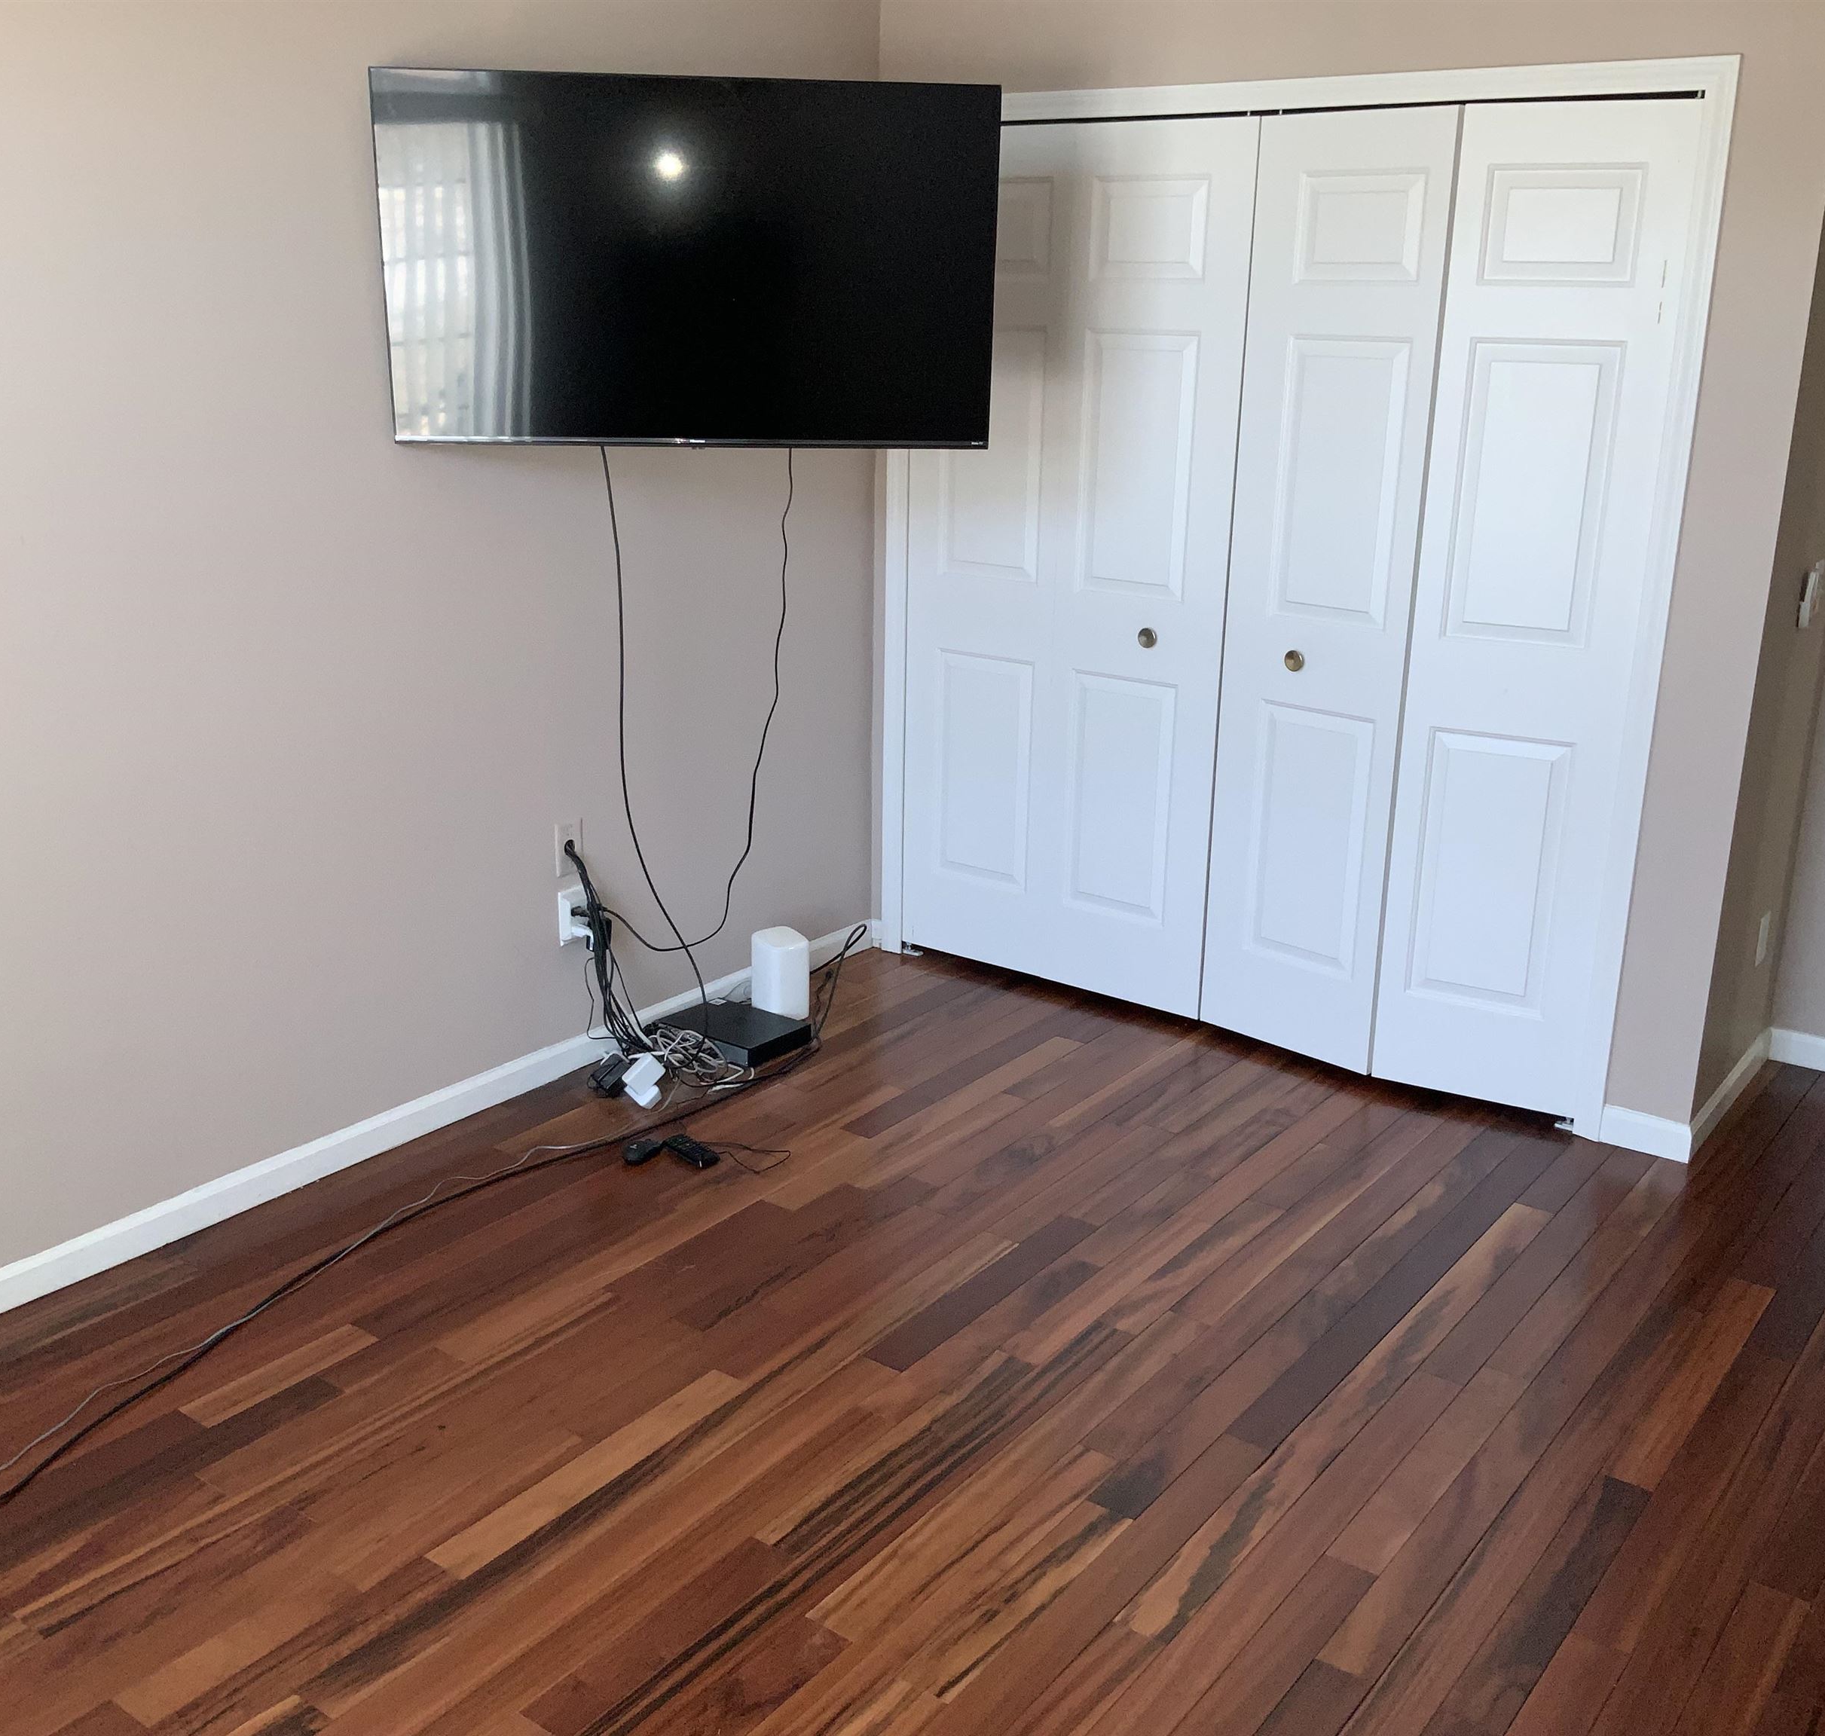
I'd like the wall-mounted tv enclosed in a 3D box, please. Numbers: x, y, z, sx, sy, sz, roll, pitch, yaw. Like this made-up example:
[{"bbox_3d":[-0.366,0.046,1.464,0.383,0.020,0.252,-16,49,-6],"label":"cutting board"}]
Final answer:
[{"bbox_3d":[-0.404,-1.114,3.592,1.117,0.650,0.065,-1,21,-6],"label":"wall-mounted tv"}]

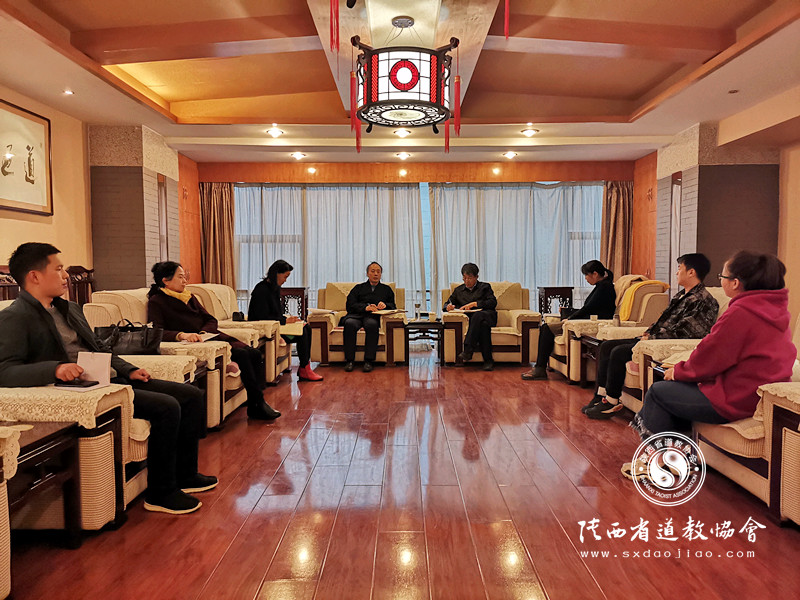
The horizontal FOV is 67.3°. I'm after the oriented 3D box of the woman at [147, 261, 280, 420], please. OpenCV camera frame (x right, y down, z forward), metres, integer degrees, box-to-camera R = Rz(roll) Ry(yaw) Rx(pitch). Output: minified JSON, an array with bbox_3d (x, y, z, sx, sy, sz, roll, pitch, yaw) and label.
[{"bbox_3d":[-1.369,0.286,4.434,1.020,1.156,0.580,0,3,6],"label":"woman"}]

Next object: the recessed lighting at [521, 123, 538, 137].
[{"bbox_3d":[1.422,-1.834,6.559,0.180,0.070,0.180,0,3,0],"label":"recessed lighting"}]

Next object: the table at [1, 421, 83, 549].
[{"bbox_3d":[-1.562,0.749,2.164,0.613,0.495,0.453,0,3,0],"label":"table"}]

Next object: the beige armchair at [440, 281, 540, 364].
[{"bbox_3d":[1.032,0.256,7.170,1.105,0.928,0.972,0,3,0],"label":"beige armchair"}]

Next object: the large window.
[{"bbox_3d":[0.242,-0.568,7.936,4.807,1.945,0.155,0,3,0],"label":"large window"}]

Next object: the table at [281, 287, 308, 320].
[{"bbox_3d":[-1.378,0.277,7.660,0.403,0.852,0.387,0,3,0],"label":"table"}]

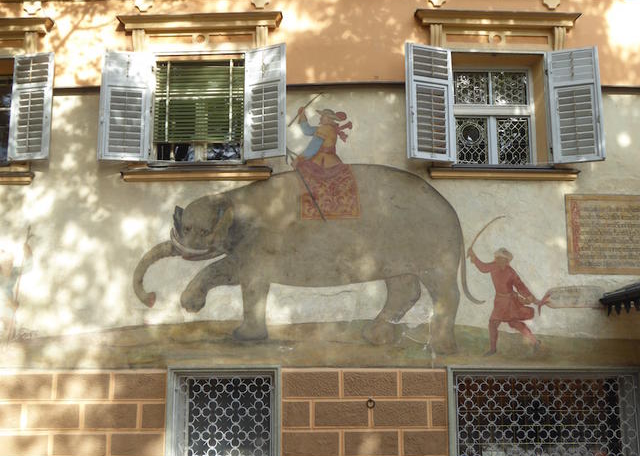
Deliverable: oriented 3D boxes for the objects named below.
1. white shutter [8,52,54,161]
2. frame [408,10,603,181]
[{"bbox_3d":[-3.402,-1.428,10.031,0.550,1.286,0.056,-3,-11,16],"label":"white shutter"},{"bbox_3d":[2.023,-1.459,9.466,2.036,1.892,0.306,0,-10,-2],"label":"frame"}]

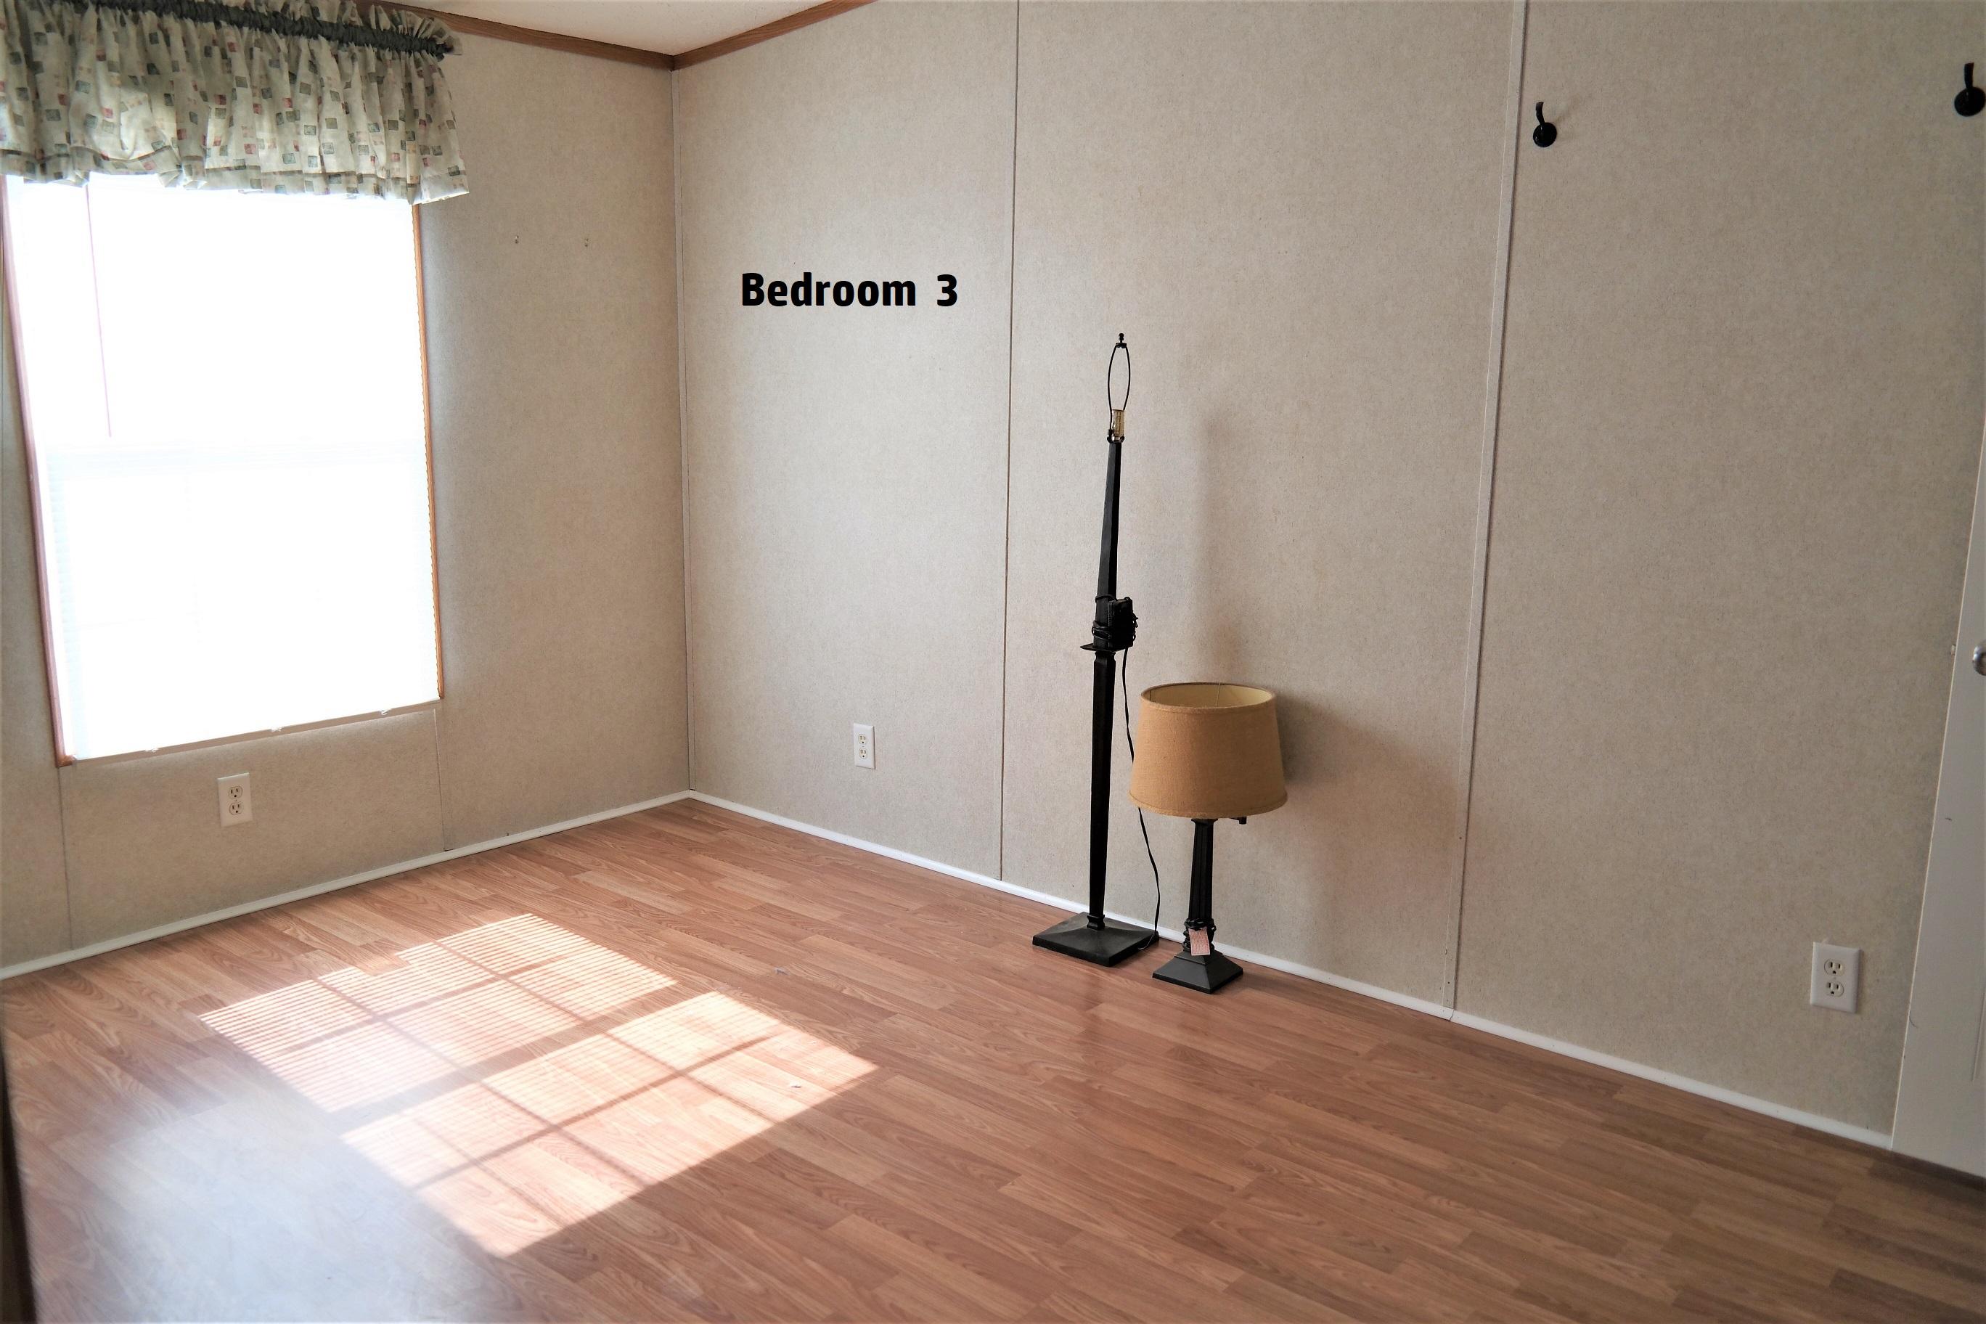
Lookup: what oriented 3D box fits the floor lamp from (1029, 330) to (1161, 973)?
[{"bbox_3d":[0.252,-0.026,3.344,0.215,1.382,0.215,10,14,39],"label":"floor lamp"}]

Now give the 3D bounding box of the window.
[{"bbox_3d":[-1.742,-0.467,3.470,0.090,1.274,0.915,10,14,39],"label":"window"}]

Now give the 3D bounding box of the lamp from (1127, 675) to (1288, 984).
[{"bbox_3d":[0.454,0.378,3.221,0.335,0.640,0.335,1,11,0],"label":"lamp"}]

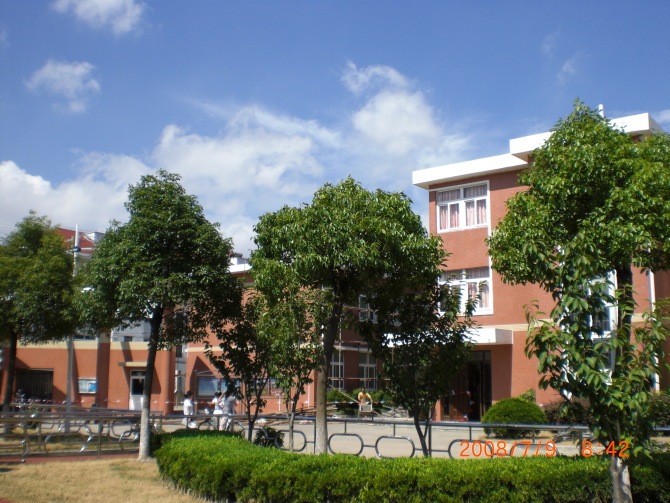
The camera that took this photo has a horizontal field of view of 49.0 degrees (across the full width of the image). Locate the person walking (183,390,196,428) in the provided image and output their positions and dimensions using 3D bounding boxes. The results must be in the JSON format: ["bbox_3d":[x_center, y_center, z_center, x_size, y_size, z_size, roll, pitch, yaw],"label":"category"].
[{"bbox_3d":[-5.007,5.534,25.214,0.420,1.515,0.480,3,-11,-14],"label":"person walking"}]

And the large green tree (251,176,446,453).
[{"bbox_3d":[0.270,1.357,14.597,3.838,5.856,3.700,0,-11,0],"label":"large green tree"}]

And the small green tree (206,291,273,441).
[{"bbox_3d":[-2.089,2.707,15.974,1.400,3.703,1.400,0,-11,0],"label":"small green tree"}]

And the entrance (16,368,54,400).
[{"bbox_3d":[-17.339,8.086,42.234,2.300,2.707,0.300,4,-11,-20],"label":"entrance"}]

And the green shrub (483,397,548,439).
[{"bbox_3d":[5.813,5.335,23.725,2.073,1.263,1.950,0,-11,0],"label":"green shrub"}]

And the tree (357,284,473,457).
[{"bbox_3d":[1.454,2.262,13.006,1.998,3.496,2.000,0,-11,0],"label":"tree"}]

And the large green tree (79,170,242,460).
[{"bbox_3d":[-4.017,1.371,16.832,3.683,6.645,3.500,0,-11,0],"label":"large green tree"}]

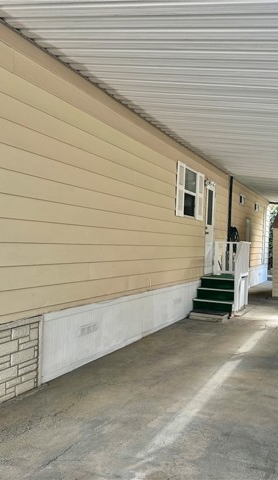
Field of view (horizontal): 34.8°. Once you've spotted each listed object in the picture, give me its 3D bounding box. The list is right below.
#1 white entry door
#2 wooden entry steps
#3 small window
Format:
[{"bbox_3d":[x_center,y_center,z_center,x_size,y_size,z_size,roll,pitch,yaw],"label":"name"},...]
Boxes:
[{"bbox_3d":[1.597,-0.209,9.959,0.080,1.980,0.800,2,0,24],"label":"white entry door"},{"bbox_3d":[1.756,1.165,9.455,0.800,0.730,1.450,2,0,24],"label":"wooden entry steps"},{"bbox_3d":[1.043,-0.897,8.578,0.080,0.980,1.670,2,0,24],"label":"small window"}]

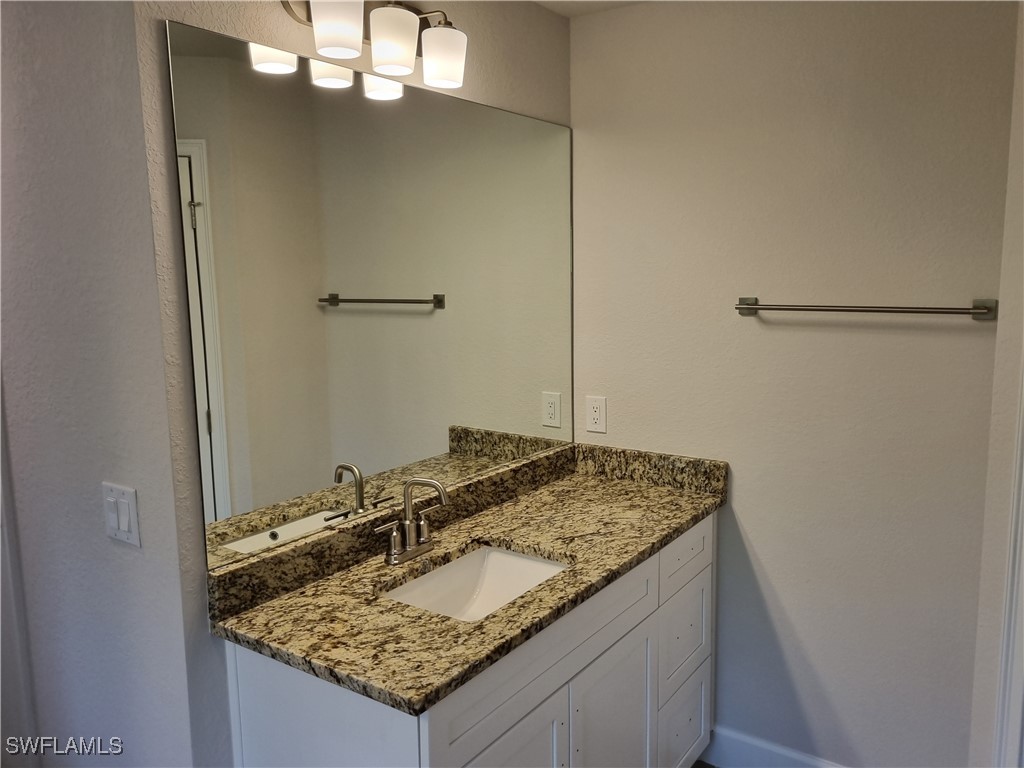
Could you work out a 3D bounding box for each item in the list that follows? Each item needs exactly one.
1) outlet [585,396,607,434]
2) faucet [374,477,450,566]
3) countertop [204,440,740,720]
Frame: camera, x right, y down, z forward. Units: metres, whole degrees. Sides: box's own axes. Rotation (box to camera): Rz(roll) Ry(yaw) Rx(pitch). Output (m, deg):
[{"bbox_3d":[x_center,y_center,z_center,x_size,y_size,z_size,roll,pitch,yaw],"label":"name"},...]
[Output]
[{"bbox_3d":[0.290,0.107,2.643,0.078,0.124,0.008,5,9,35],"label":"outlet"},{"bbox_3d":[-0.218,0.331,1.869,0.162,0.203,0.235,5,9,35],"label":"faucet"},{"bbox_3d":[0.031,0.376,1.981,0.559,0.126,1.440,5,9,35],"label":"countertop"}]

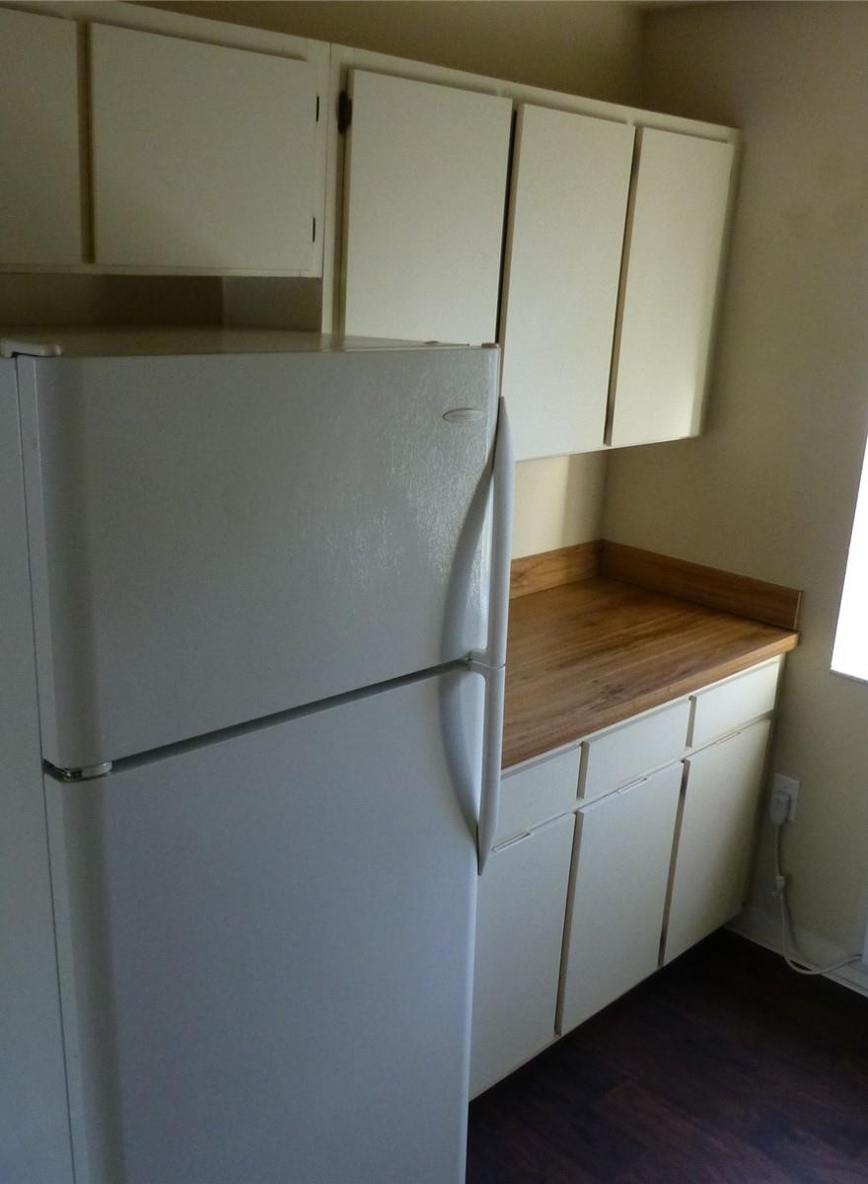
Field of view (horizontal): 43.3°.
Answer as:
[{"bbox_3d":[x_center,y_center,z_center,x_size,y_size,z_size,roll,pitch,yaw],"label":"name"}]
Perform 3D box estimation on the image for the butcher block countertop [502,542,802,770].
[{"bbox_3d":[0.250,0.107,2.587,1.275,0.150,0.655,-13,23,-42],"label":"butcher block countertop"}]

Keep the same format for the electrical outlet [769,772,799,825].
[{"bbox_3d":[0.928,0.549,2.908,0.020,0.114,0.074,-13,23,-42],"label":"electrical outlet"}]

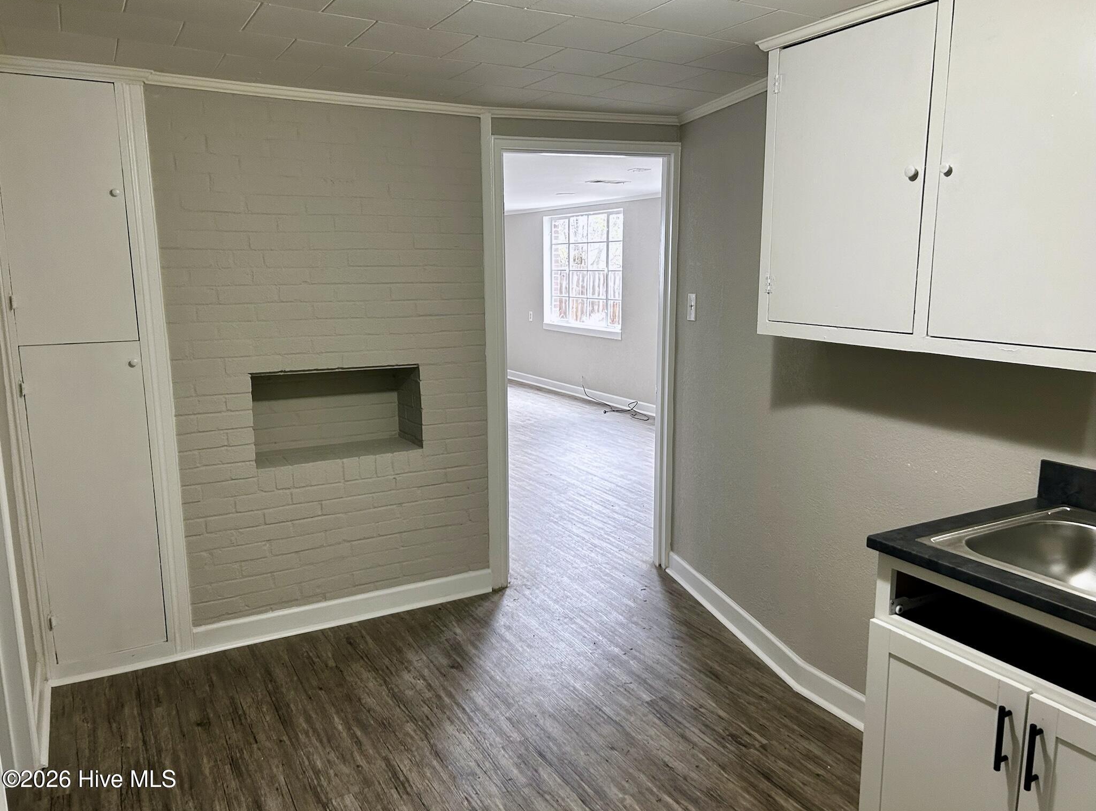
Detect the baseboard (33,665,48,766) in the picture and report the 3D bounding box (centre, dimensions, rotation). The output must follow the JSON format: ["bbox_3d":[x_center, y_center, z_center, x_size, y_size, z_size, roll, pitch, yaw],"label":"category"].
[{"bbox_3d":[-1.697,1.024,2.766,0.030,0.106,0.572,-6,12,-29],"label":"baseboard"}]

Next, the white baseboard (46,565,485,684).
[{"bbox_3d":[-1.046,0.900,3.443,1.786,0.106,0.030,-6,12,-28],"label":"white baseboard"}]

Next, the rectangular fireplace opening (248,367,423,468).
[{"bbox_3d":[-0.923,0.015,3.536,0.693,0.377,0.280,-6,12,-28],"label":"rectangular fireplace opening"}]

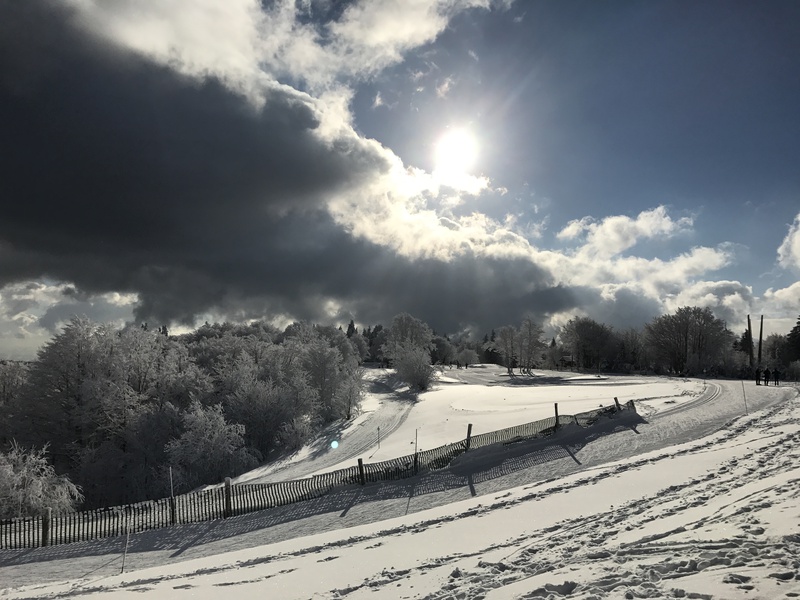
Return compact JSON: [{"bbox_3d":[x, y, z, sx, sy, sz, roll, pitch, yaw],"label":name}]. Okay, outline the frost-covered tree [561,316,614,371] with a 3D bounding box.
[{"bbox_3d":[39.407,9.247,136.000,11.349,11.559,11.349,0,-5,0],"label":"frost-covered tree"}]

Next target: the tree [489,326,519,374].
[{"bbox_3d":[18.873,9.118,118.000,5.471,8.571,5.471,0,-5,0],"label":"tree"}]

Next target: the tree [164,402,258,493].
[{"bbox_3d":[-9.176,7.180,31.500,4.347,4.250,4.347,0,-5,0],"label":"tree"}]

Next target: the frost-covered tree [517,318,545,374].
[{"bbox_3d":[23.797,8.525,118.000,5.106,10.303,5.361,0,-5,0],"label":"frost-covered tree"}]

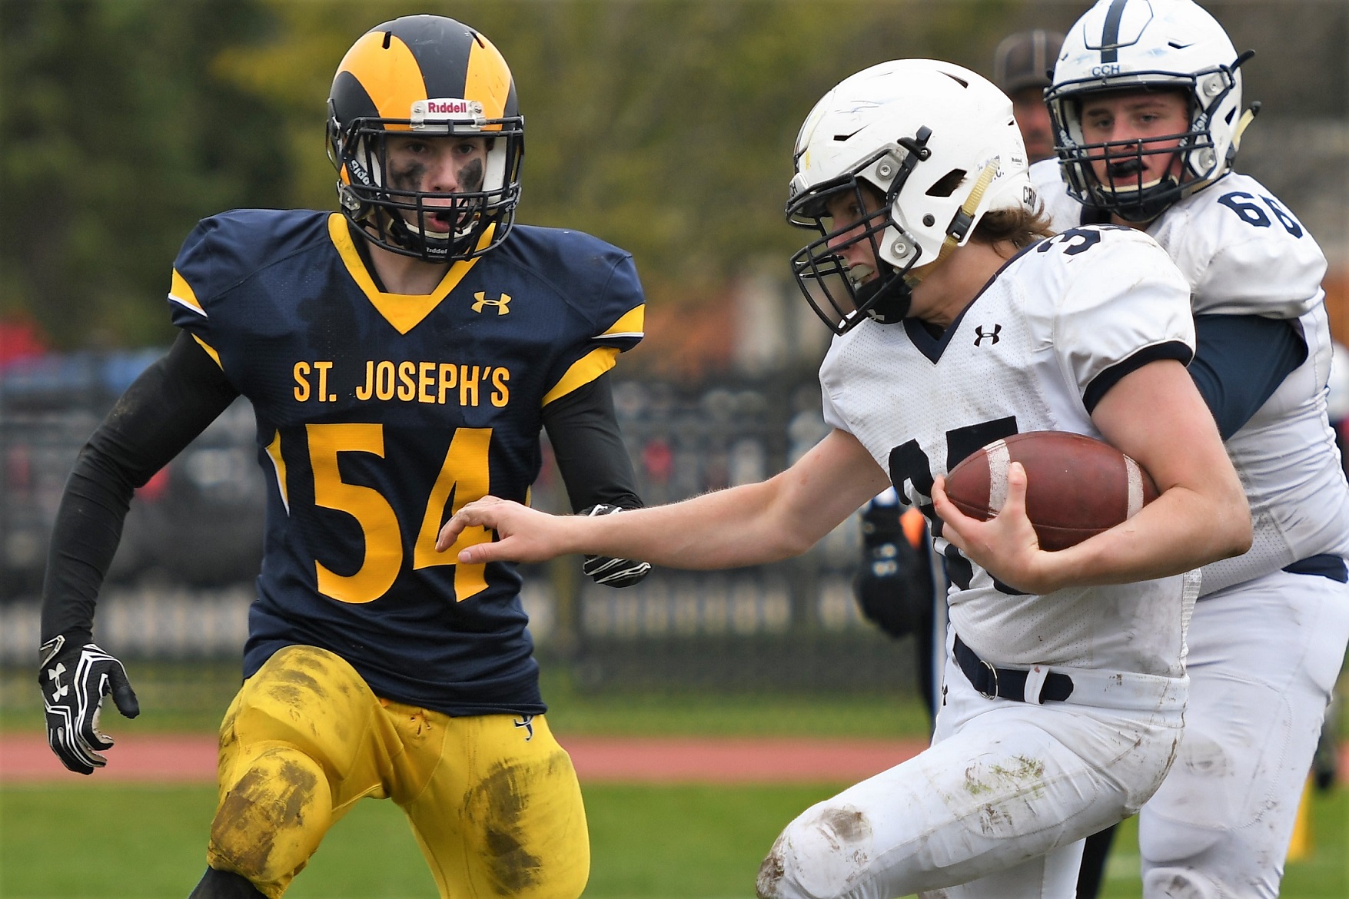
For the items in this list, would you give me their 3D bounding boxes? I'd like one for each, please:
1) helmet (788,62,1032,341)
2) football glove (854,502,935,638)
[{"bbox_3d":[0.292,-0.327,12.050,0.330,0.300,0.250,-16,-12,-19],"label":"helmet"},{"bbox_3d":[0.374,0.209,16.500,0.120,0.225,0.100,-7,0,20],"label":"football glove"}]

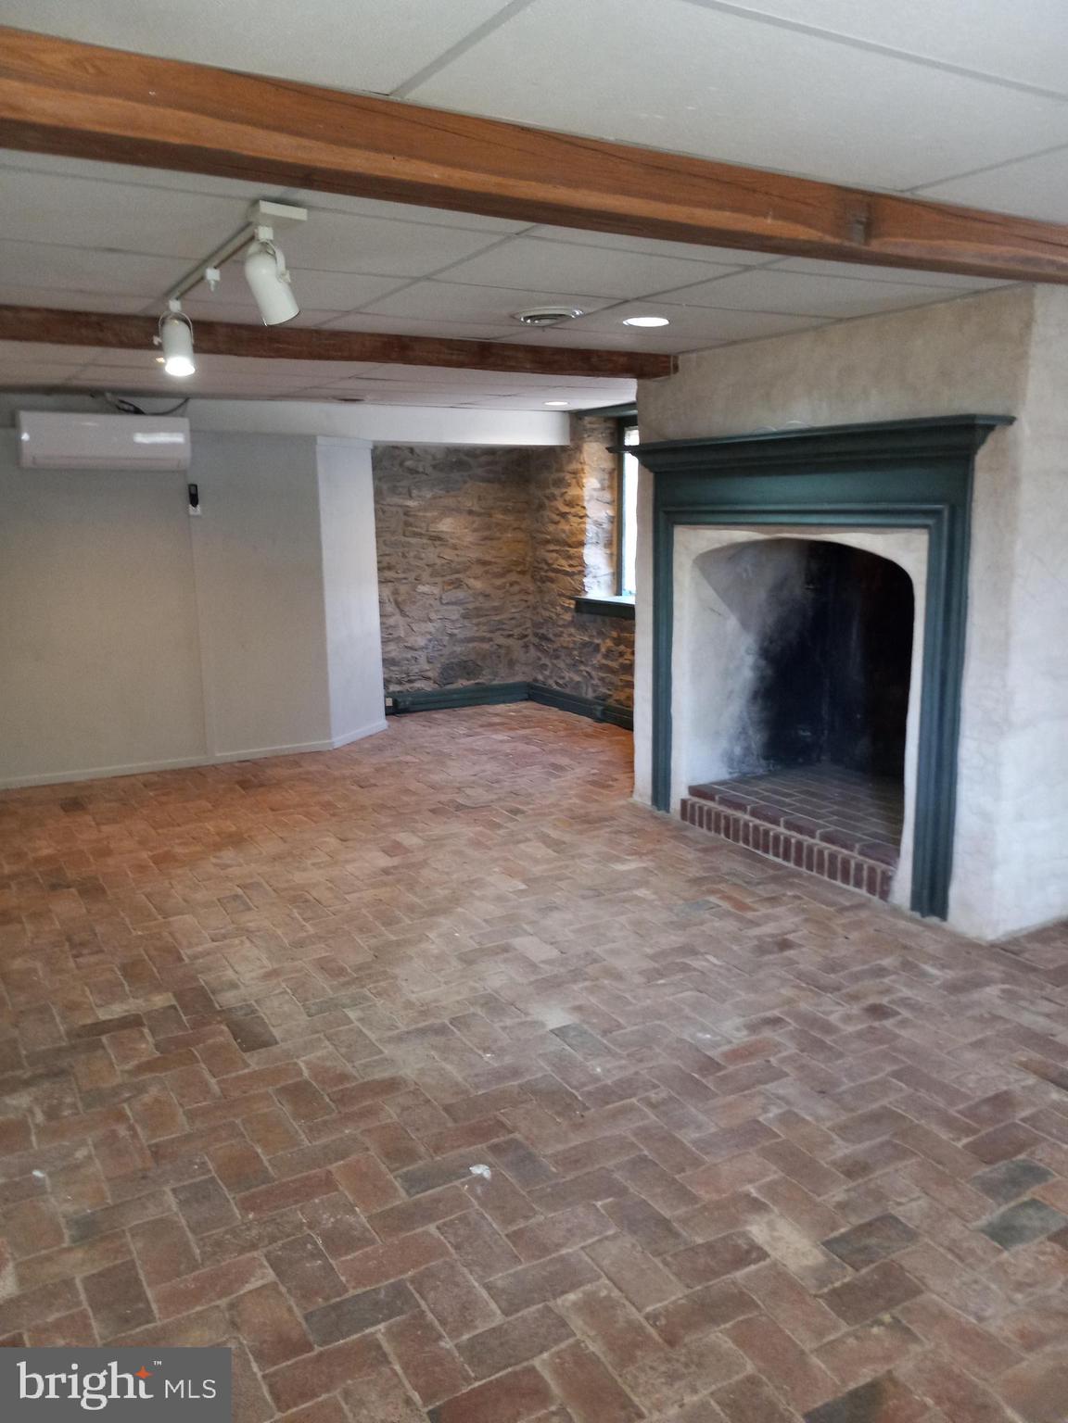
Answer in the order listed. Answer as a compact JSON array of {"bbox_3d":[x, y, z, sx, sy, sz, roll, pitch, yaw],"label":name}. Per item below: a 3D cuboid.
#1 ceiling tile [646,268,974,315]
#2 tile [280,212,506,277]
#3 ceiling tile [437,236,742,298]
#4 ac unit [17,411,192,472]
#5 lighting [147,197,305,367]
[{"bbox_3d":[0.853,-1.368,3.634,0.886,0.020,0.572,-7,12,-29],"label":"ceiling tile"},{"bbox_3d":[-0.481,-1.215,2.879,0.612,0.020,0.592,-7,12,-29],"label":"tile"},{"bbox_3d":[0.126,-1.285,3.224,0.759,0.020,0.585,-7,12,-29],"label":"ceiling tile"},{"bbox_3d":[-2.338,-1.459,6.054,0.855,0.281,0.210,-7,12,-29],"label":"ac unit"},{"bbox_3d":[-0.847,-1.091,2.990,0.130,0.256,1.190,-7,12,-29],"label":"lighting"}]

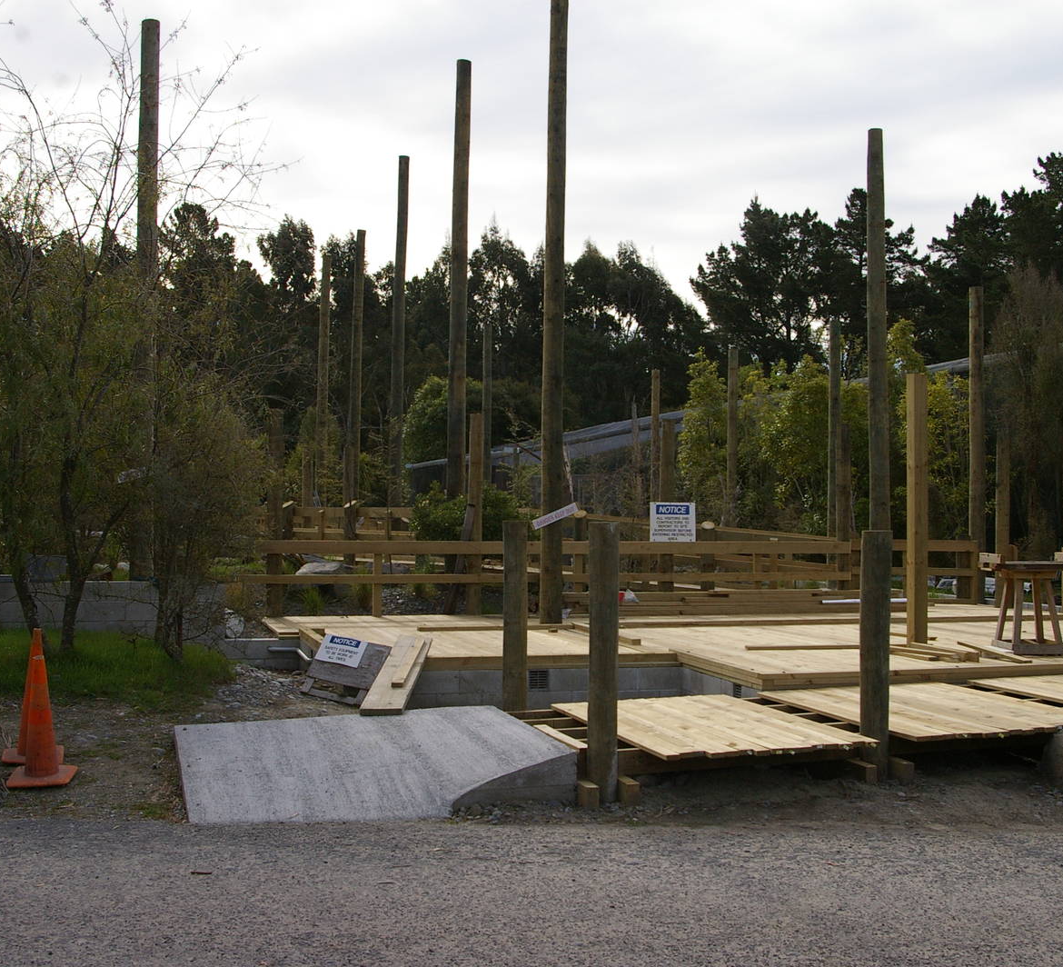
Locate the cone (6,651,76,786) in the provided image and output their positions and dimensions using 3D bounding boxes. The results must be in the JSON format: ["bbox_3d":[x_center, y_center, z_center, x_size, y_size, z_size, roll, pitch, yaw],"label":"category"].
[{"bbox_3d":[-2.933,1.405,8.200,0.365,0.740,0.365,1,-2,-9],"label":"cone"}]

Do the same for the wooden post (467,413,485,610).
[{"bbox_3d":[-0.735,0.409,18.300,0.155,2.700,0.155,1,-2,-15],"label":"wooden post"}]

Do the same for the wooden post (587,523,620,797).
[{"bbox_3d":[0.412,1.026,7.840,0.168,1.610,0.168,0,-2,0],"label":"wooden post"}]

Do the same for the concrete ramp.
[{"bbox_3d":[-1.040,1.681,8.470,2.170,0.310,1.970,1,-2,-15],"label":"concrete ramp"}]

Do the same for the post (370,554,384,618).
[{"bbox_3d":[-1.740,1.105,15.494,0.090,0.825,0.090,1,-1,-18],"label":"post"}]

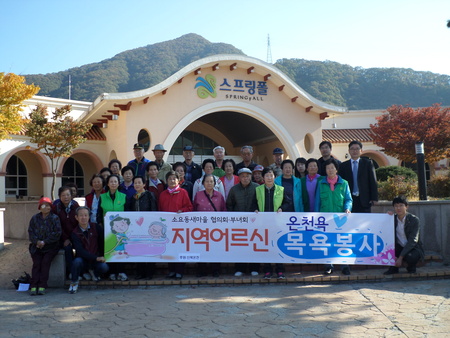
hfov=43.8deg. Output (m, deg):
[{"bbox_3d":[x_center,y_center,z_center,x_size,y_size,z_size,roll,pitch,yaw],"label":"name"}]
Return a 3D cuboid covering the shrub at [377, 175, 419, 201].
[{"bbox_3d":[3.342,0.370,10.900,0.920,0.540,0.800,-2,-2,17],"label":"shrub"}]

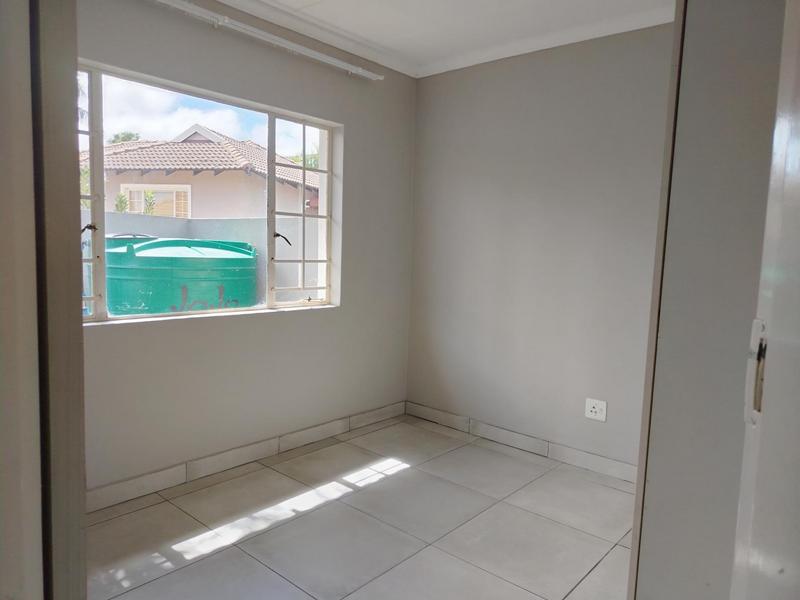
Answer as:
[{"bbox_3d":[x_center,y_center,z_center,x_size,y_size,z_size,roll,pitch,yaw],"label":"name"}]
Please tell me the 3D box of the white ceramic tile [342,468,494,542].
[{"bbox_3d":[0.107,1.044,2.869,0.596,0.012,0.596,7,7,41],"label":"white ceramic tile"}]

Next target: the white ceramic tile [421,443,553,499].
[{"bbox_3d":[0.501,1.016,3.321,0.596,0.012,0.596,7,7,41],"label":"white ceramic tile"}]

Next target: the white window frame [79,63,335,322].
[{"bbox_3d":[-1.079,-0.514,3.032,0.090,1.182,1.860,7,7,41],"label":"white window frame"}]

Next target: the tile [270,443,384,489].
[{"bbox_3d":[-0.345,0.991,3.260,0.596,0.012,0.596,7,7,41],"label":"tile"}]

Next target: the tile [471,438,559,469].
[{"bbox_3d":[0.754,0.998,3.613,0.596,0.012,0.170,7,7,41],"label":"tile"}]

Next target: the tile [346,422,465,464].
[{"bbox_3d":[0.048,0.962,3.712,0.596,0.012,0.596,7,7,41],"label":"tile"}]

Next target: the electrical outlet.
[{"bbox_3d":[1.174,0.660,3.332,0.118,0.115,0.015,7,7,41],"label":"electrical outlet"}]

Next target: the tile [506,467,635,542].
[{"bbox_3d":[0.953,1.070,2.931,0.596,0.012,0.596,7,7,41],"label":"tile"}]

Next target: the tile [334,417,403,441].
[{"bbox_3d":[-0.199,0.928,3.972,0.113,0.012,0.668,7,7,41],"label":"tile"}]

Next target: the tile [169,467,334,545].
[{"bbox_3d":[-0.739,1.019,2.807,0.596,0.012,0.596,7,7,41],"label":"tile"}]

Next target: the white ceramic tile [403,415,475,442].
[{"bbox_3d":[0.279,0.941,4.023,0.656,0.012,0.170,7,7,41],"label":"white ceramic tile"}]

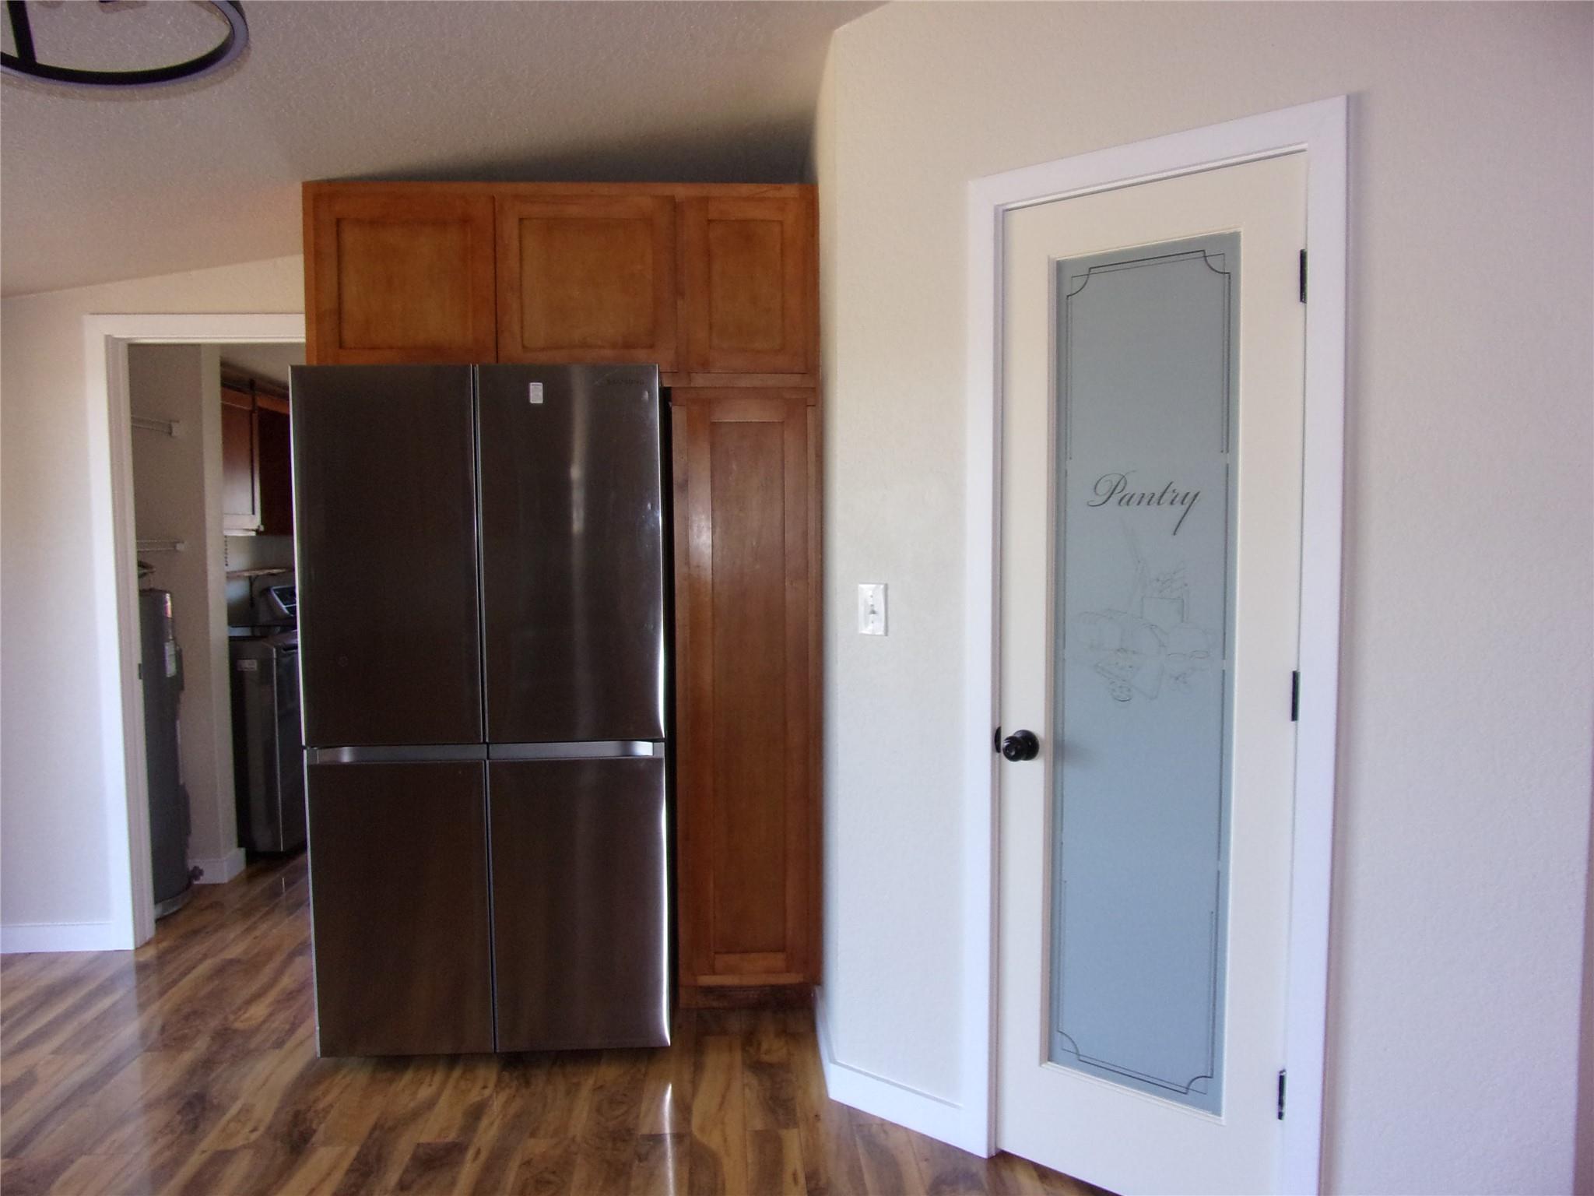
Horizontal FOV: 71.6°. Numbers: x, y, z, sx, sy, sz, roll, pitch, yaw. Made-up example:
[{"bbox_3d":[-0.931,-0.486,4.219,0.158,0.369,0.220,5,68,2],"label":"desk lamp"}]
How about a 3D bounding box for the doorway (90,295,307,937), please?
[{"bbox_3d":[-1.814,0.125,3.675,0.919,2.078,0.115,-1,4,-2],"label":"doorway"}]

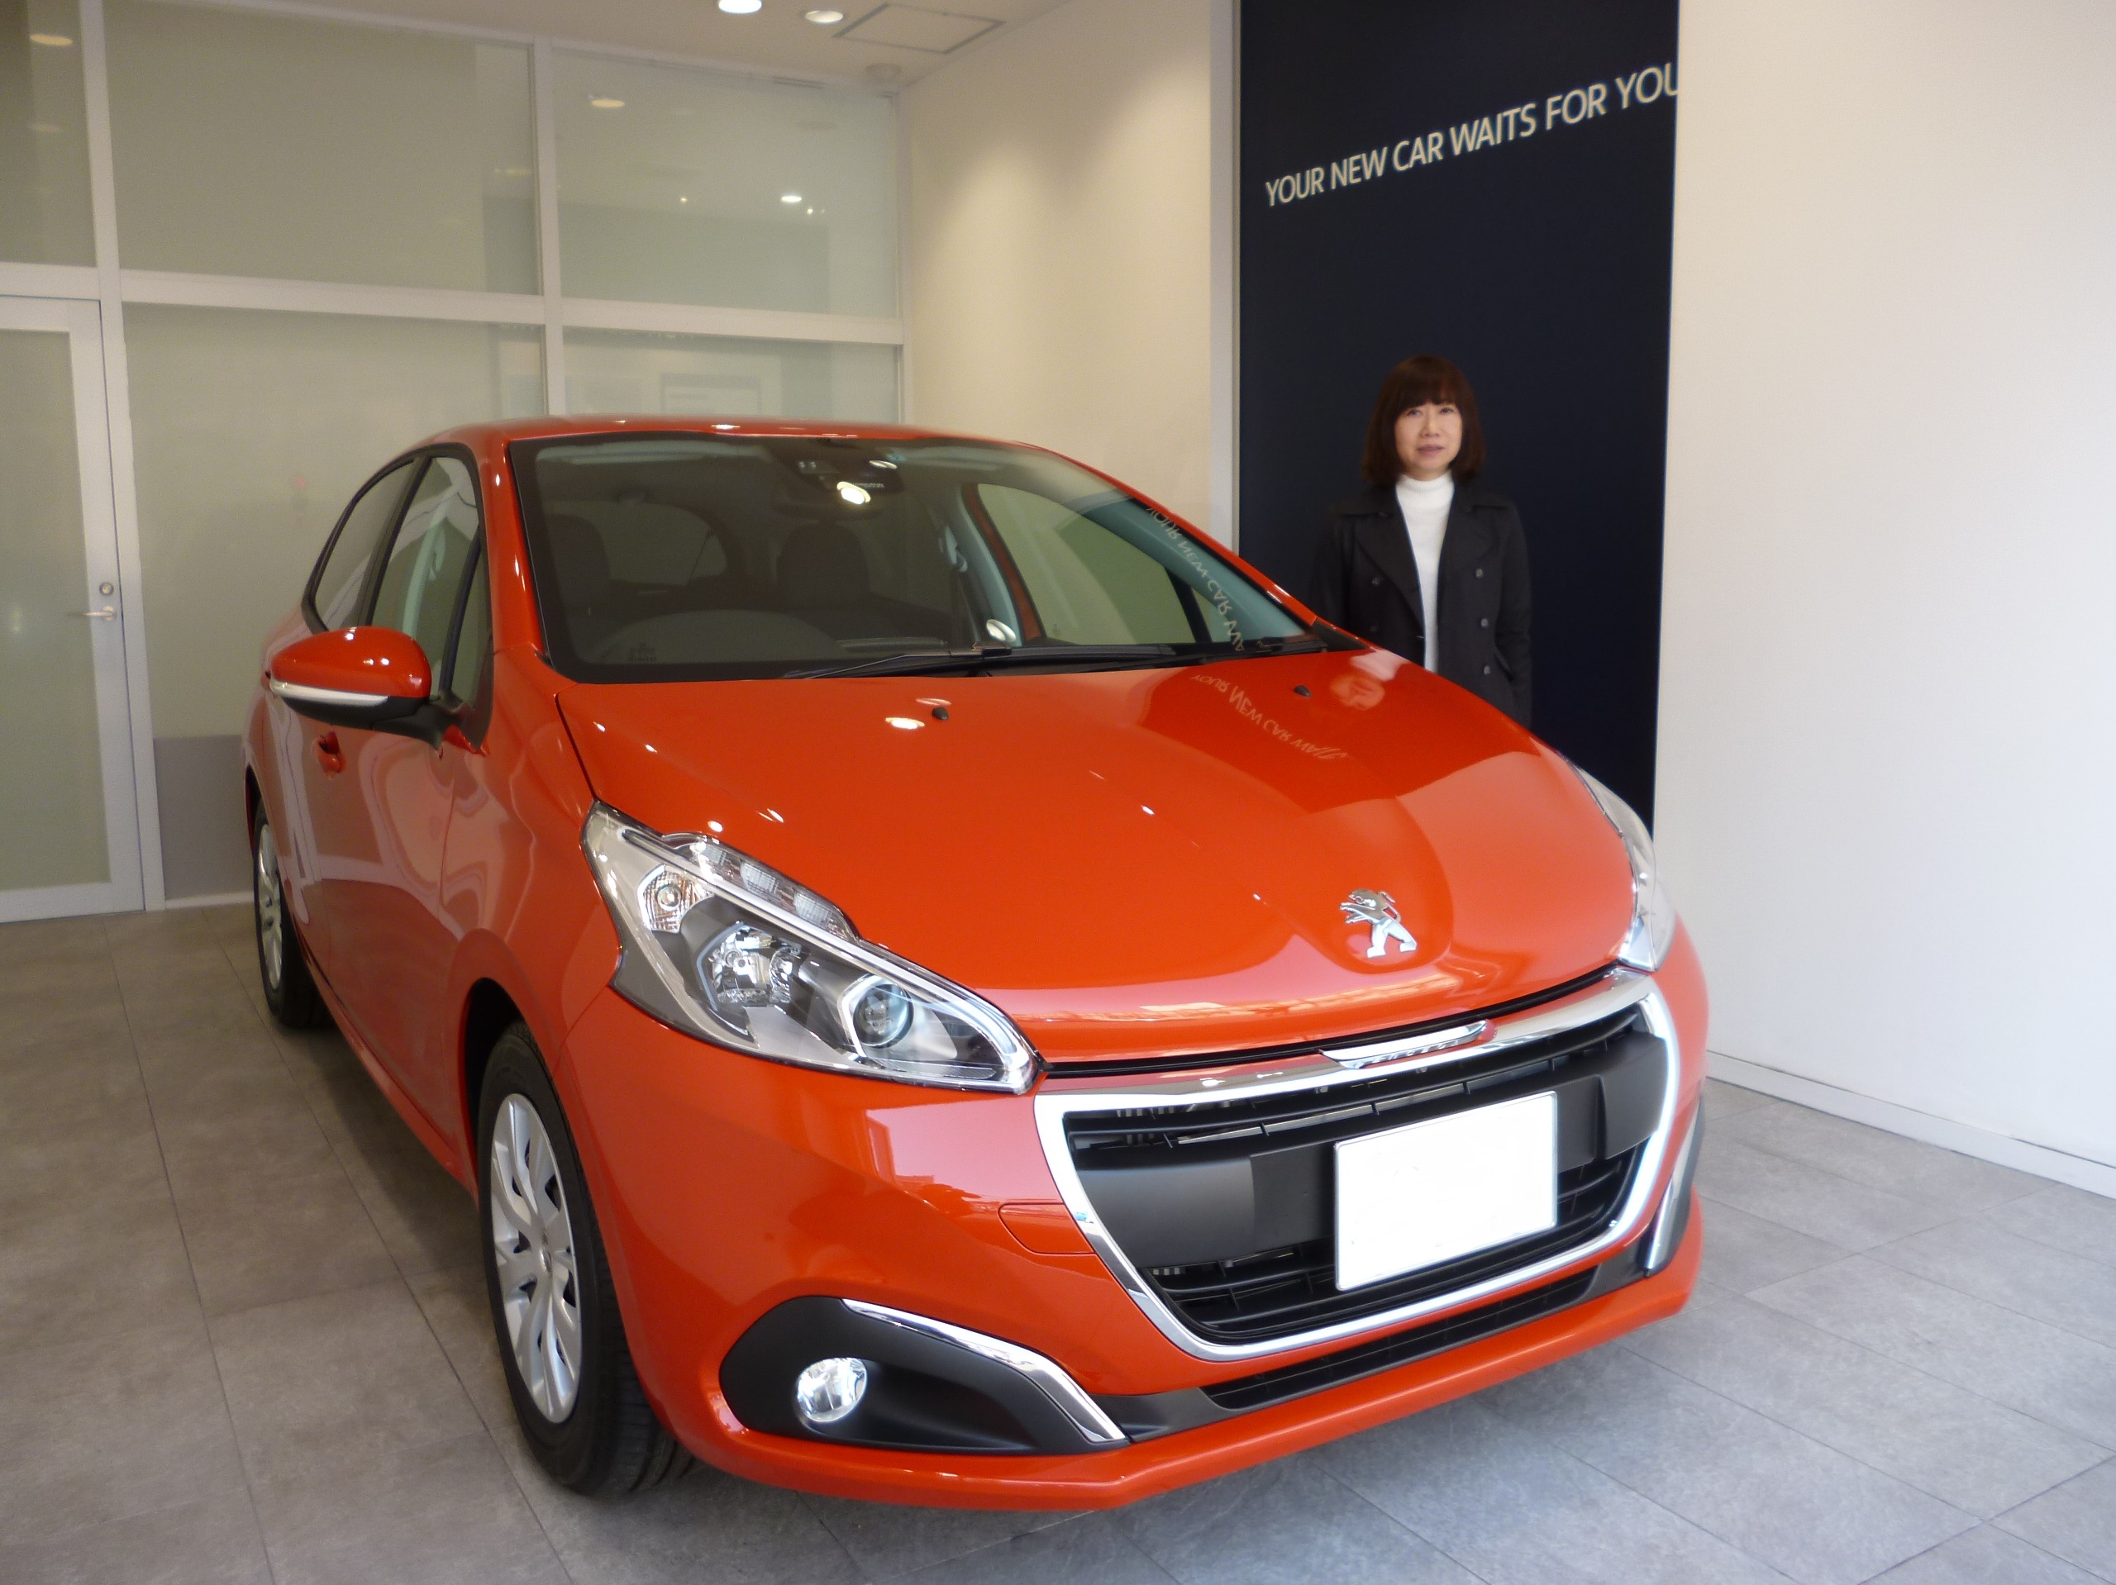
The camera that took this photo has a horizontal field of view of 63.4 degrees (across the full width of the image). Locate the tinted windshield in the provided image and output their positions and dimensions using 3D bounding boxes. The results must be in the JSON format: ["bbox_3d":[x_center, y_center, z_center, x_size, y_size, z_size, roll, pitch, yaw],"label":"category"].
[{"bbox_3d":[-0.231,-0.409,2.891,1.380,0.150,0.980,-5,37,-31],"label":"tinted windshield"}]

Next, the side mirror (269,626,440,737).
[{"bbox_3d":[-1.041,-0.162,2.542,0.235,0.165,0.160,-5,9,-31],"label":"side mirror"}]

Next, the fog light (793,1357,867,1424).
[{"bbox_3d":[-0.235,0.618,1.770,0.078,0.075,0.050,-5,9,-31],"label":"fog light"}]

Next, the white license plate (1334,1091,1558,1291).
[{"bbox_3d":[0.437,0.438,1.900,0.330,0.165,0.018,-5,7,-31],"label":"white license plate"}]

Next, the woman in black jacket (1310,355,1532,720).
[{"bbox_3d":[0.770,-0.143,3.704,0.480,1.575,0.290,1,8,12],"label":"woman in black jacket"}]

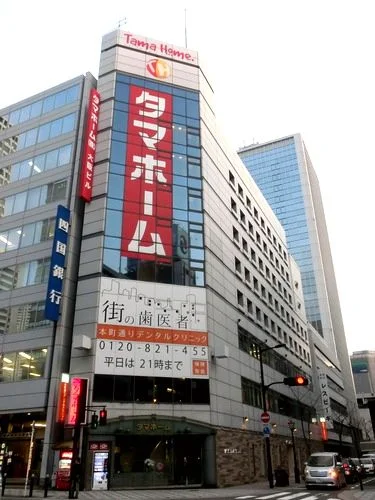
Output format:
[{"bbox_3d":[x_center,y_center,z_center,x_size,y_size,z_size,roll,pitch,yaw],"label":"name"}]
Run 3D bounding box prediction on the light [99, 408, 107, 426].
[{"bbox_3d":[-4.366,8.742,22.573,0.380,0.740,0.240,-12,-28,22],"label":"light"}]

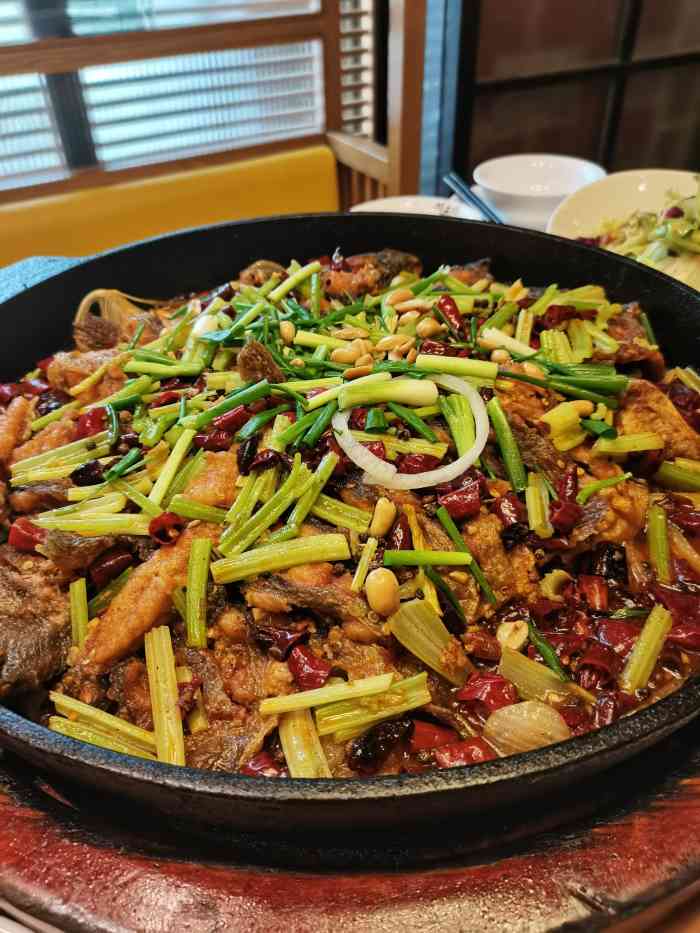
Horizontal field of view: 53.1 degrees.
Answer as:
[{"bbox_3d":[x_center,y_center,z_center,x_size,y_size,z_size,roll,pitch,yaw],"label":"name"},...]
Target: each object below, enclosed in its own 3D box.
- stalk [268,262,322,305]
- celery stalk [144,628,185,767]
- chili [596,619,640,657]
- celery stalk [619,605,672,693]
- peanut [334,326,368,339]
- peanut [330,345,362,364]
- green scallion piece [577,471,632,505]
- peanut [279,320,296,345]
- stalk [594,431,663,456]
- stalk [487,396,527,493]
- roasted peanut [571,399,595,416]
[{"bbox_3d":[-0.030,-0.103,0.391,0.036,0.005,0.006,-39,51,-26],"label":"stalk"},{"bbox_3d":[-0.052,0.064,0.196,0.008,0.005,0.043,-10,49,-12],"label":"celery stalk"},{"bbox_3d":[0.089,0.056,0.229,0.015,0.004,0.009,20,44,9],"label":"chili"},{"bbox_3d":[0.087,0.053,0.205,0.006,0.005,0.029,20,49,25],"label":"celery stalk"},{"bbox_3d":[0.000,-0.060,0.318,0.016,0.004,0.006,2,39,5],"label":"peanut"},{"bbox_3d":[-0.002,-0.051,0.316,0.014,0.008,0.009,-9,39,-10],"label":"peanut"},{"bbox_3d":[0.097,0.008,0.266,0.026,0.003,0.003,-23,44,-18],"label":"green scallion piece"},{"bbox_3d":[-0.029,-0.063,0.331,0.008,0.007,0.013,0,54,2],"label":"peanut"},{"bbox_3d":[0.106,-0.009,0.266,0.031,0.004,0.006,-5,38,-17],"label":"stalk"},{"bbox_3d":[0.062,-0.009,0.277,0.005,0.004,0.040,-8,64,-8],"label":"stalk"},{"bbox_3d":[0.097,-0.025,0.294,0.010,0.004,0.005,-15,42,-24],"label":"roasted peanut"}]

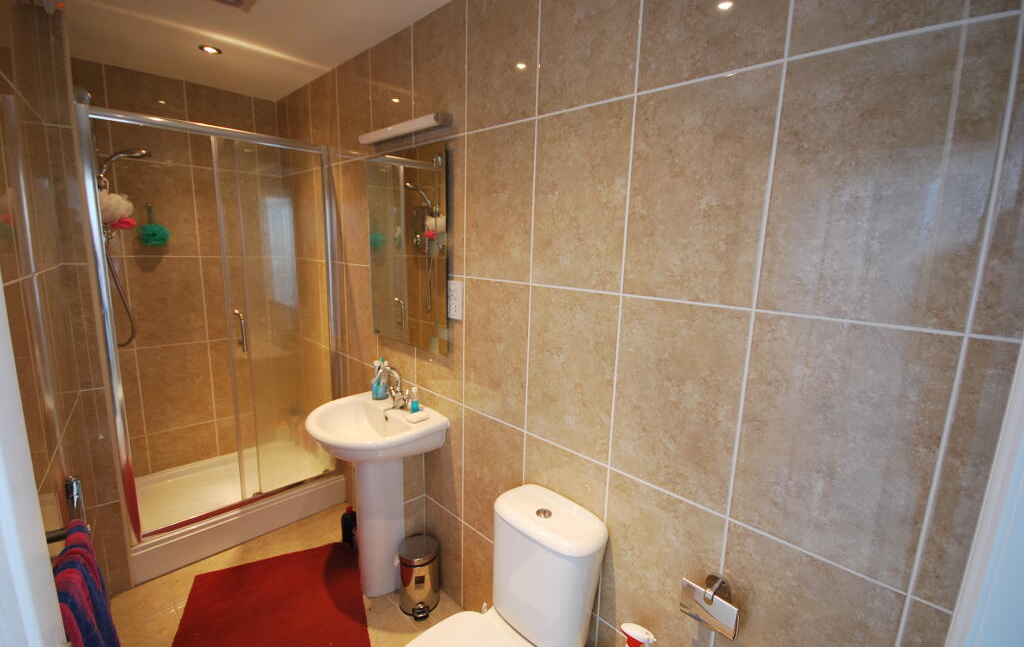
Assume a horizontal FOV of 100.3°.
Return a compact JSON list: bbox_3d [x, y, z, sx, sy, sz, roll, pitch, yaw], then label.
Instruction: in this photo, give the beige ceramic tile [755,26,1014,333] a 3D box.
[{"bbox_3d":[0.667,-0.257,0.799,0.321,0.509,0.012,11,14,42],"label":"beige ceramic tile"}]

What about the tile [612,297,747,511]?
[{"bbox_3d":[0.415,0.197,1.108,0.328,0.509,0.012,11,14,42],"label":"tile"}]

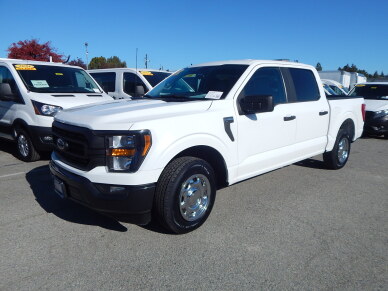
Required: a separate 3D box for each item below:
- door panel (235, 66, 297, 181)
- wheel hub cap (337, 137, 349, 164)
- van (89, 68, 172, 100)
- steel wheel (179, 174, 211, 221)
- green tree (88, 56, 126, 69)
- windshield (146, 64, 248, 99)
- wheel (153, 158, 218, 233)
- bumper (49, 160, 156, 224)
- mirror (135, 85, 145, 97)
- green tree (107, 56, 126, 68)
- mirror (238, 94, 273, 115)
[{"bbox_3d":[0.893,-0.330,3.465,1.270,1.320,0.240,-10,14,-41],"label":"door panel"},{"bbox_3d":[2.740,0.105,5.233,0.450,0.450,0.120,-8,14,-41],"label":"wheel hub cap"},{"bbox_3d":[-1.856,-1.287,8.874,5.750,2.100,2.150,9,13,37],"label":"van"},{"bbox_3d":[-0.047,0.509,2.826,0.190,0.465,0.465,10,14,40],"label":"steel wheel"},{"bbox_3d":[-14.497,-10.968,46.636,6.400,7.400,5.600,-2,11,-17],"label":"green tree"},{"bbox_3d":[0.006,-0.895,3.786,1.620,0.180,0.800,12,52,47],"label":"windshield"},{"bbox_3d":[-0.070,0.502,2.844,0.255,0.775,0.775,10,14,40],"label":"wheel"},{"bbox_3d":[-1.157,0.382,2.974,0.520,0.500,2.000,-10,14,-41],"label":"bumper"},{"bbox_3d":[-1.326,-1.328,6.947,0.200,0.360,0.260,9,13,37],"label":"mirror"},{"bbox_3d":[-13.097,-11.024,47.035,4.200,7.400,4.200,-2,11,-15],"label":"green tree"},{"bbox_3d":[0.680,-0.437,3.013,0.240,0.220,0.290,-10,14,-41],"label":"mirror"}]

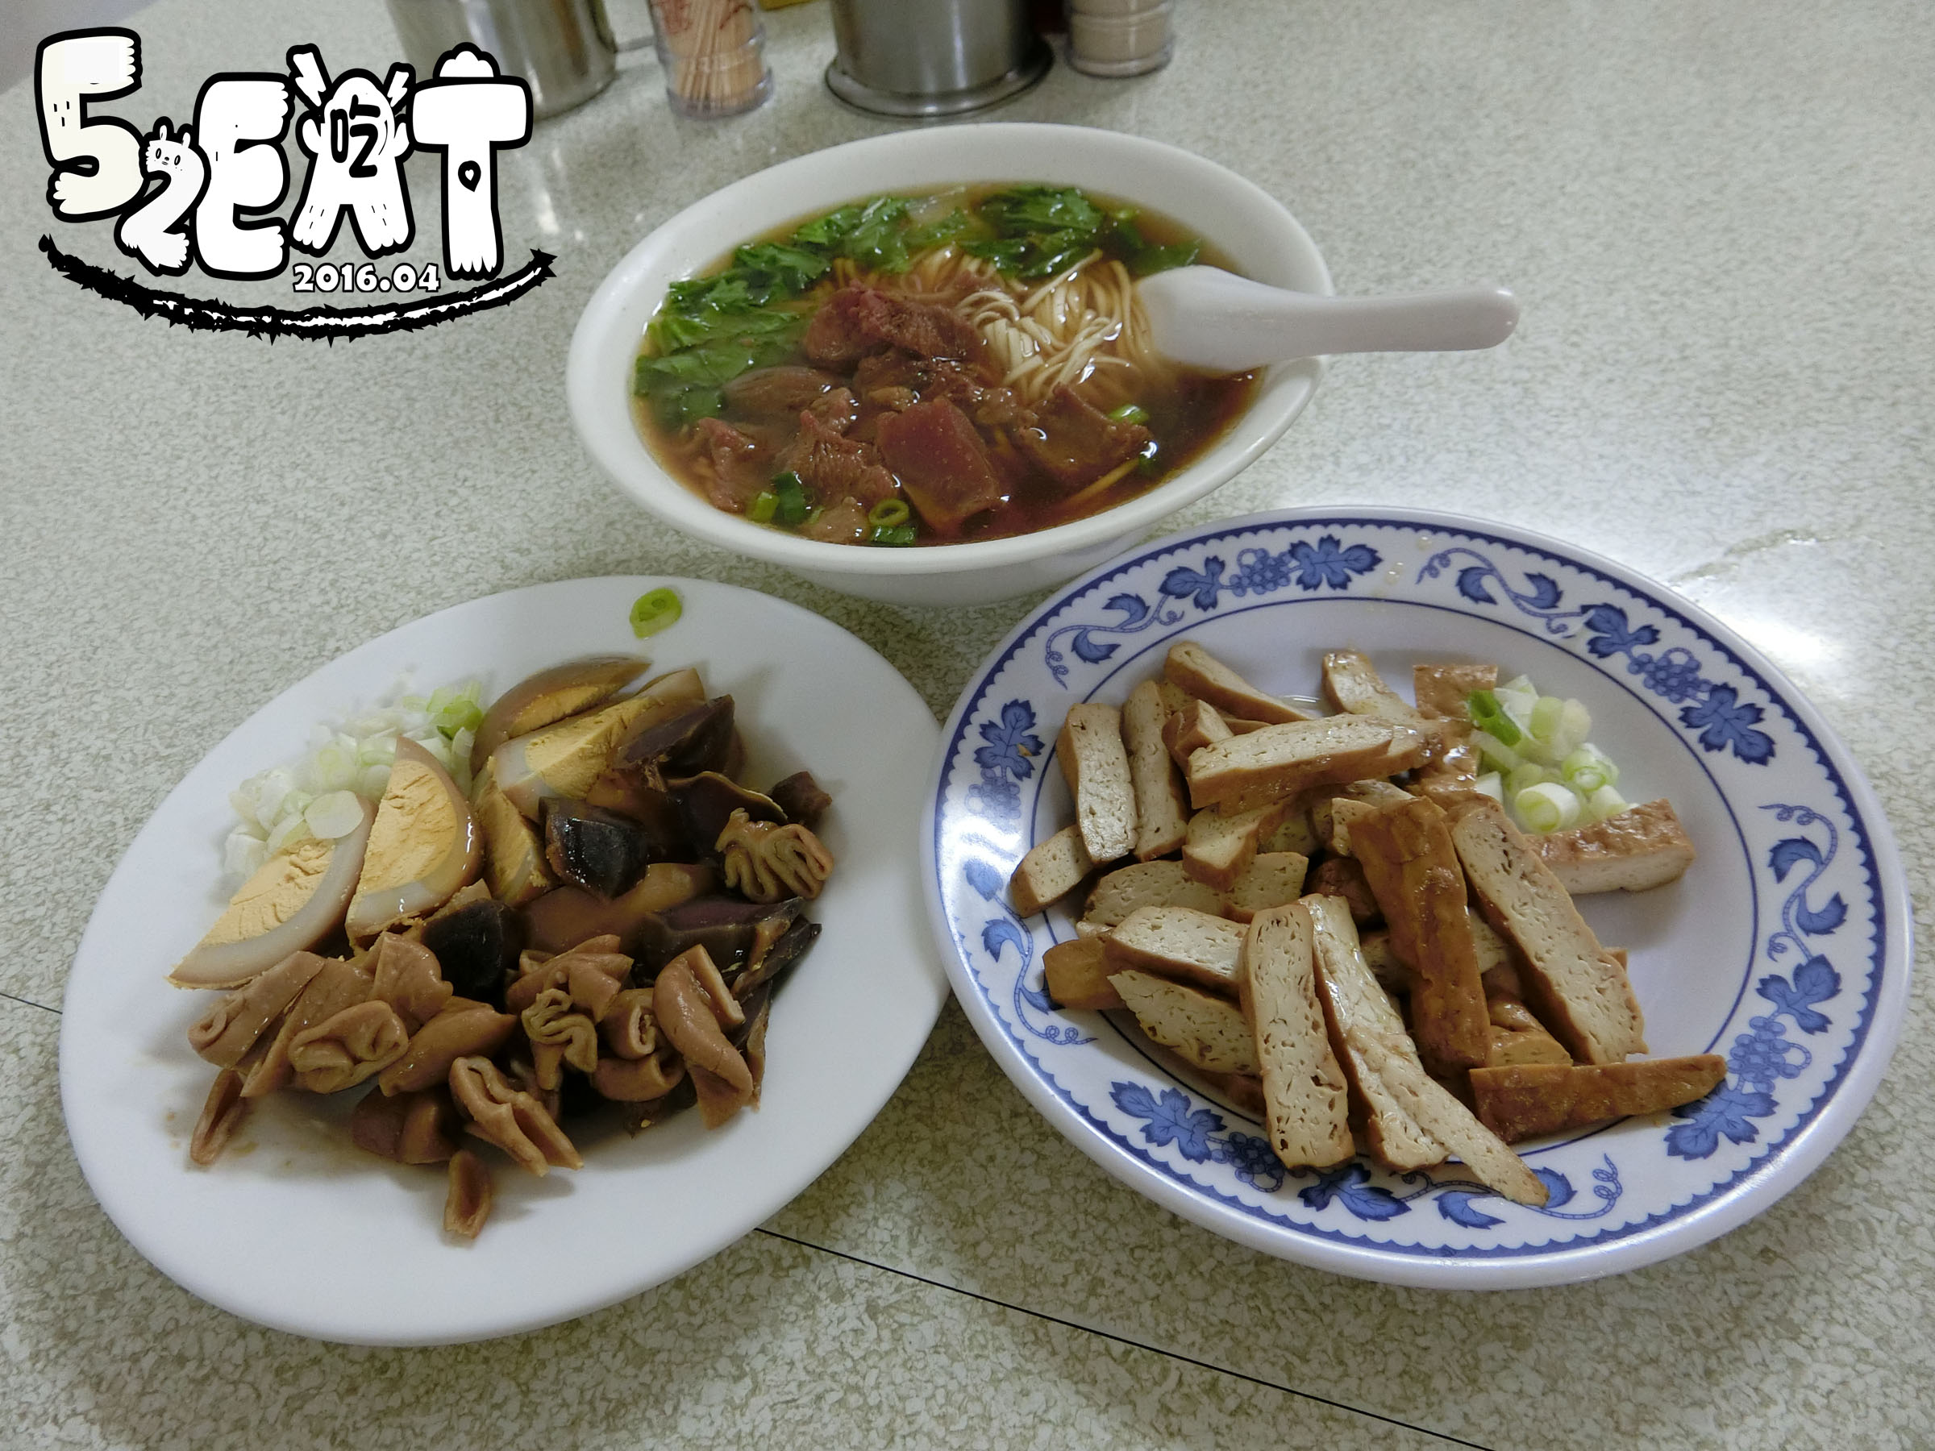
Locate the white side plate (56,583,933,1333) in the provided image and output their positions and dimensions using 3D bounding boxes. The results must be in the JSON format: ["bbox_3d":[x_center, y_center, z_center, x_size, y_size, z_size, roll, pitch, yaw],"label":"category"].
[{"bbox_3d":[-0.098,0.041,0.321,0.200,0.022,0.200,-3,49,3],"label":"white side plate"}]

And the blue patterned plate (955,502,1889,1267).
[{"bbox_3d":[0.092,0.028,0.310,0.197,0.026,0.197,-3,49,3],"label":"blue patterned plate"}]

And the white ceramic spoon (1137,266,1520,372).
[{"bbox_3d":[0.076,-0.099,0.365,0.128,0.036,0.043,3,47,32],"label":"white ceramic spoon"}]

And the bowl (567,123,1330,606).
[{"bbox_3d":[-0.003,-0.092,0.397,0.205,0.066,0.205,-3,49,3],"label":"bowl"}]

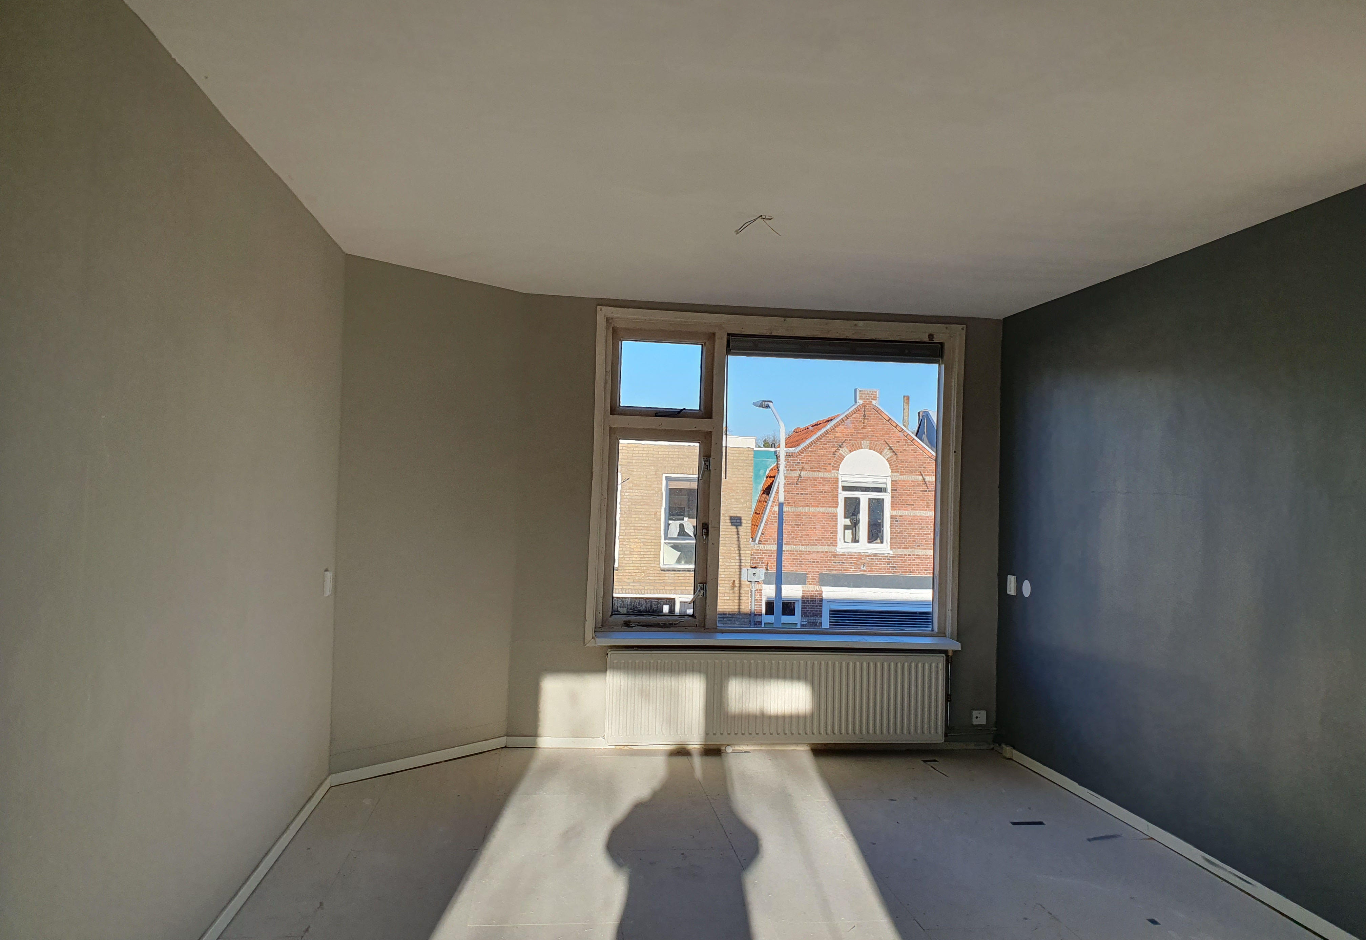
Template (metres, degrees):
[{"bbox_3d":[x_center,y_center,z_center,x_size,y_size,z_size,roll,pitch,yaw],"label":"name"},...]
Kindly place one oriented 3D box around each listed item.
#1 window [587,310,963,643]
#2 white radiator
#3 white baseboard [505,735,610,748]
[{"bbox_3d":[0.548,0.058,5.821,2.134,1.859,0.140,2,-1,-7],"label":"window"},{"bbox_3d":[0.528,1.260,5.694,1.907,0.502,0.090,2,-1,-7],"label":"white radiator"},{"bbox_3d":[-0.675,1.489,5.598,0.565,0.063,0.016,2,-1,-7],"label":"white baseboard"}]

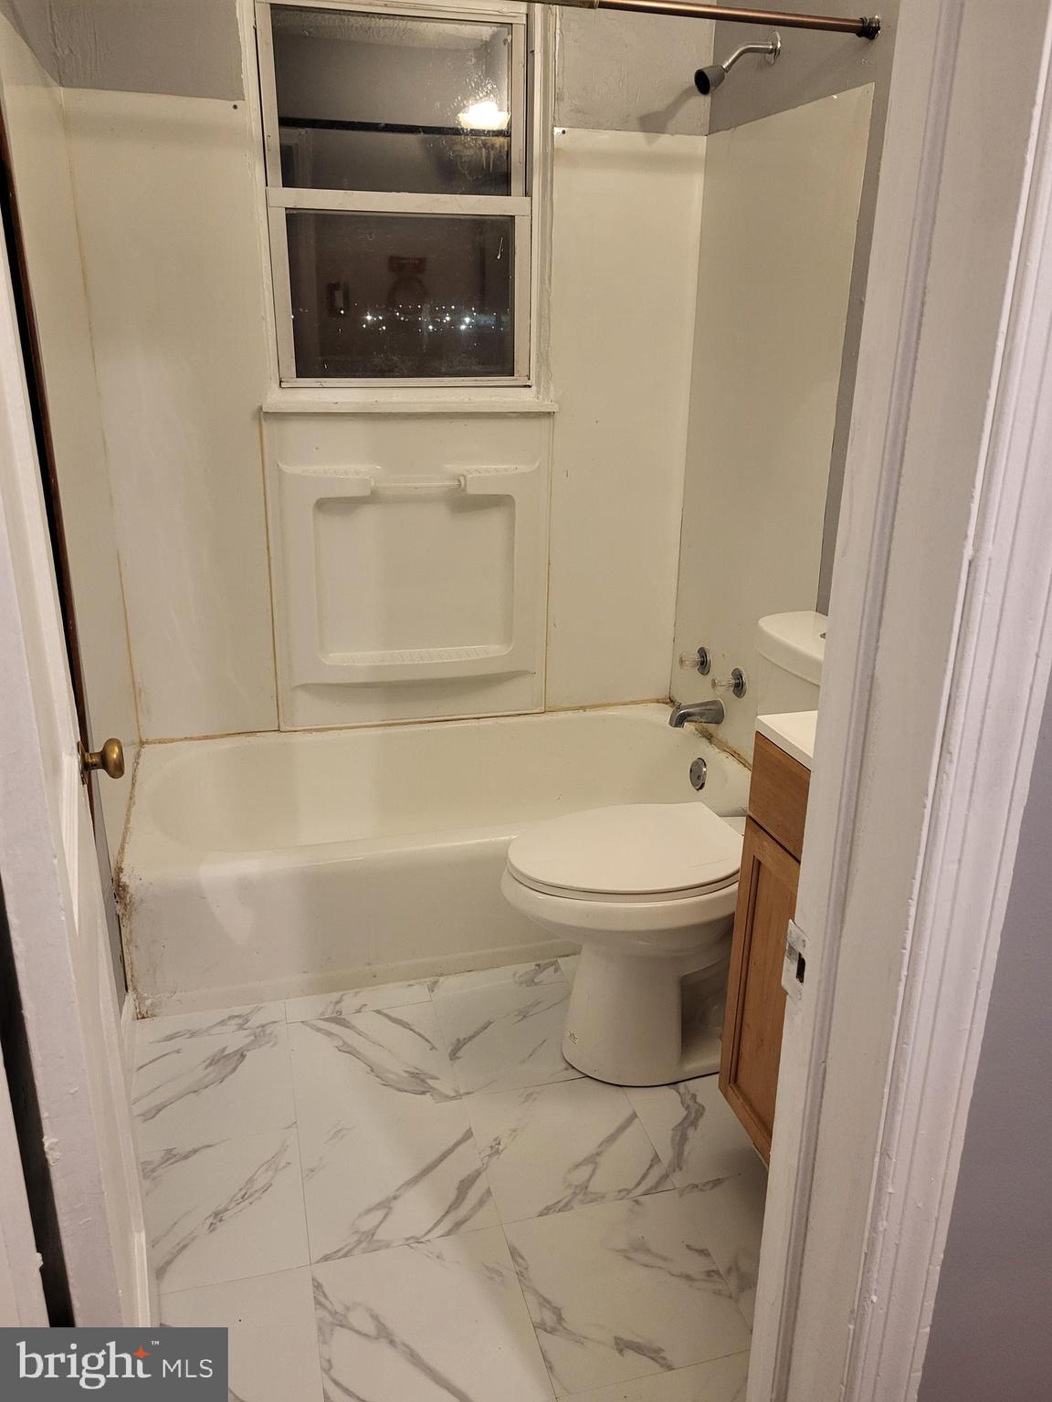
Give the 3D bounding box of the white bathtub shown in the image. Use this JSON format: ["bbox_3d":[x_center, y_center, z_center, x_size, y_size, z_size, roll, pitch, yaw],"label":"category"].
[{"bbox_3d":[-0.191,0.330,2.648,1.505,0.336,0.760,-5,21,-15],"label":"white bathtub"}]

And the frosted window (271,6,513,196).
[{"bbox_3d":[-0.298,-1.389,2.459,0.553,0.364,0.012,-4,21,-15],"label":"frosted window"}]

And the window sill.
[{"bbox_3d":[-0.283,-0.753,2.648,0.740,0.048,0.090,-5,21,-15],"label":"window sill"}]

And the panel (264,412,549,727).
[{"bbox_3d":[-0.288,-0.327,2.770,0.734,0.827,0.060,-4,21,-15],"label":"panel"}]

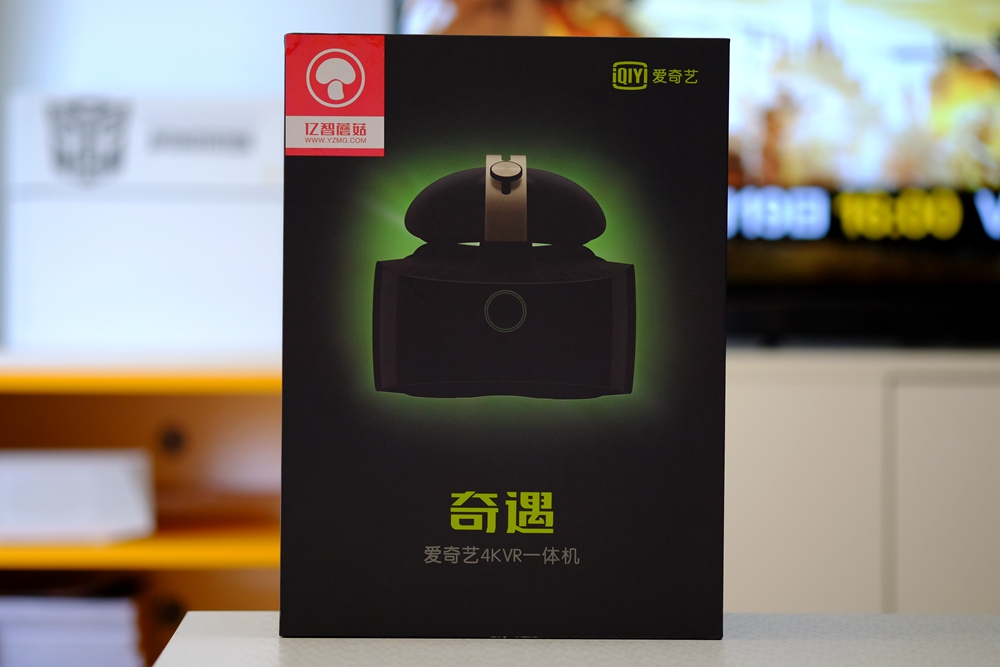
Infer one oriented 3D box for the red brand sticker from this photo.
[{"bbox_3d":[-0.101,-0.146,1.540,0.061,0.075,0.001,0,2,-2],"label":"red brand sticker"}]

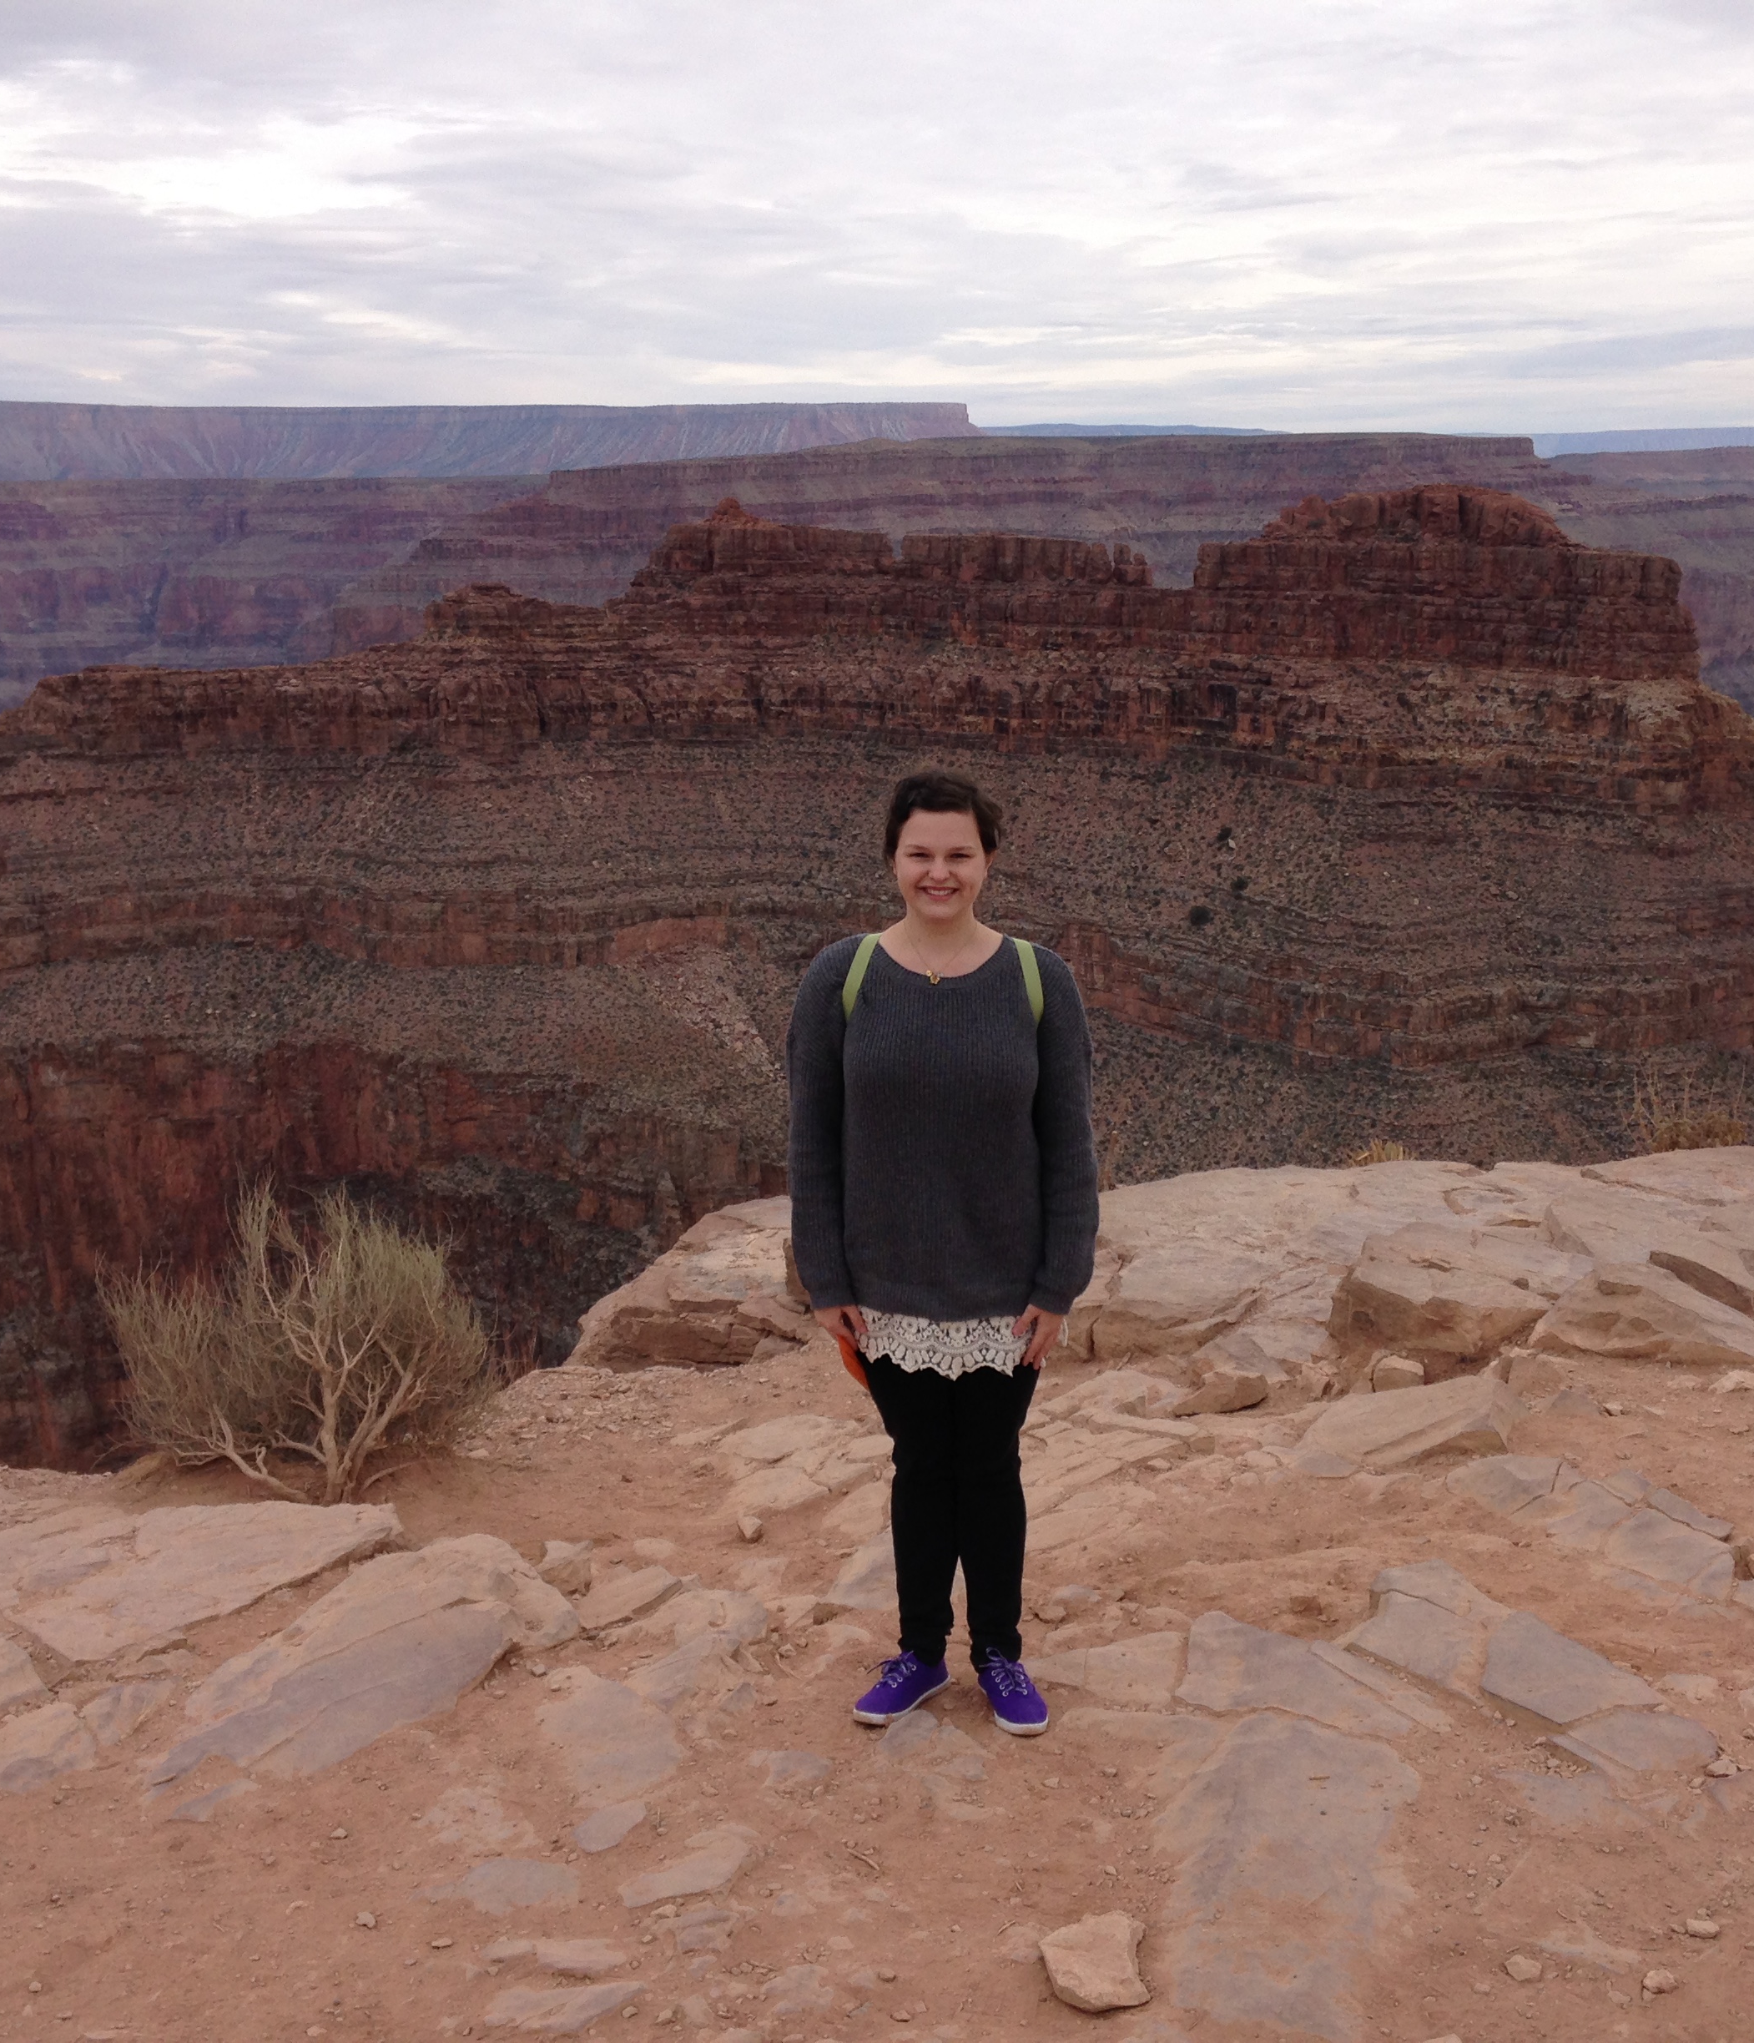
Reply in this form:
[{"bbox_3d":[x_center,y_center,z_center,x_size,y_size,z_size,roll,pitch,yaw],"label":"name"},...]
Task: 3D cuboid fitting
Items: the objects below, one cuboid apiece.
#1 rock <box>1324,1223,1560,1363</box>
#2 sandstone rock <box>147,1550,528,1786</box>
[{"bbox_3d":[1.487,0.699,6.752,0.584,0.243,0.401,3,13,15],"label":"rock"},{"bbox_3d":[-0.933,1.119,4.576,0.328,0.155,0.640,7,14,30],"label":"sandstone rock"}]

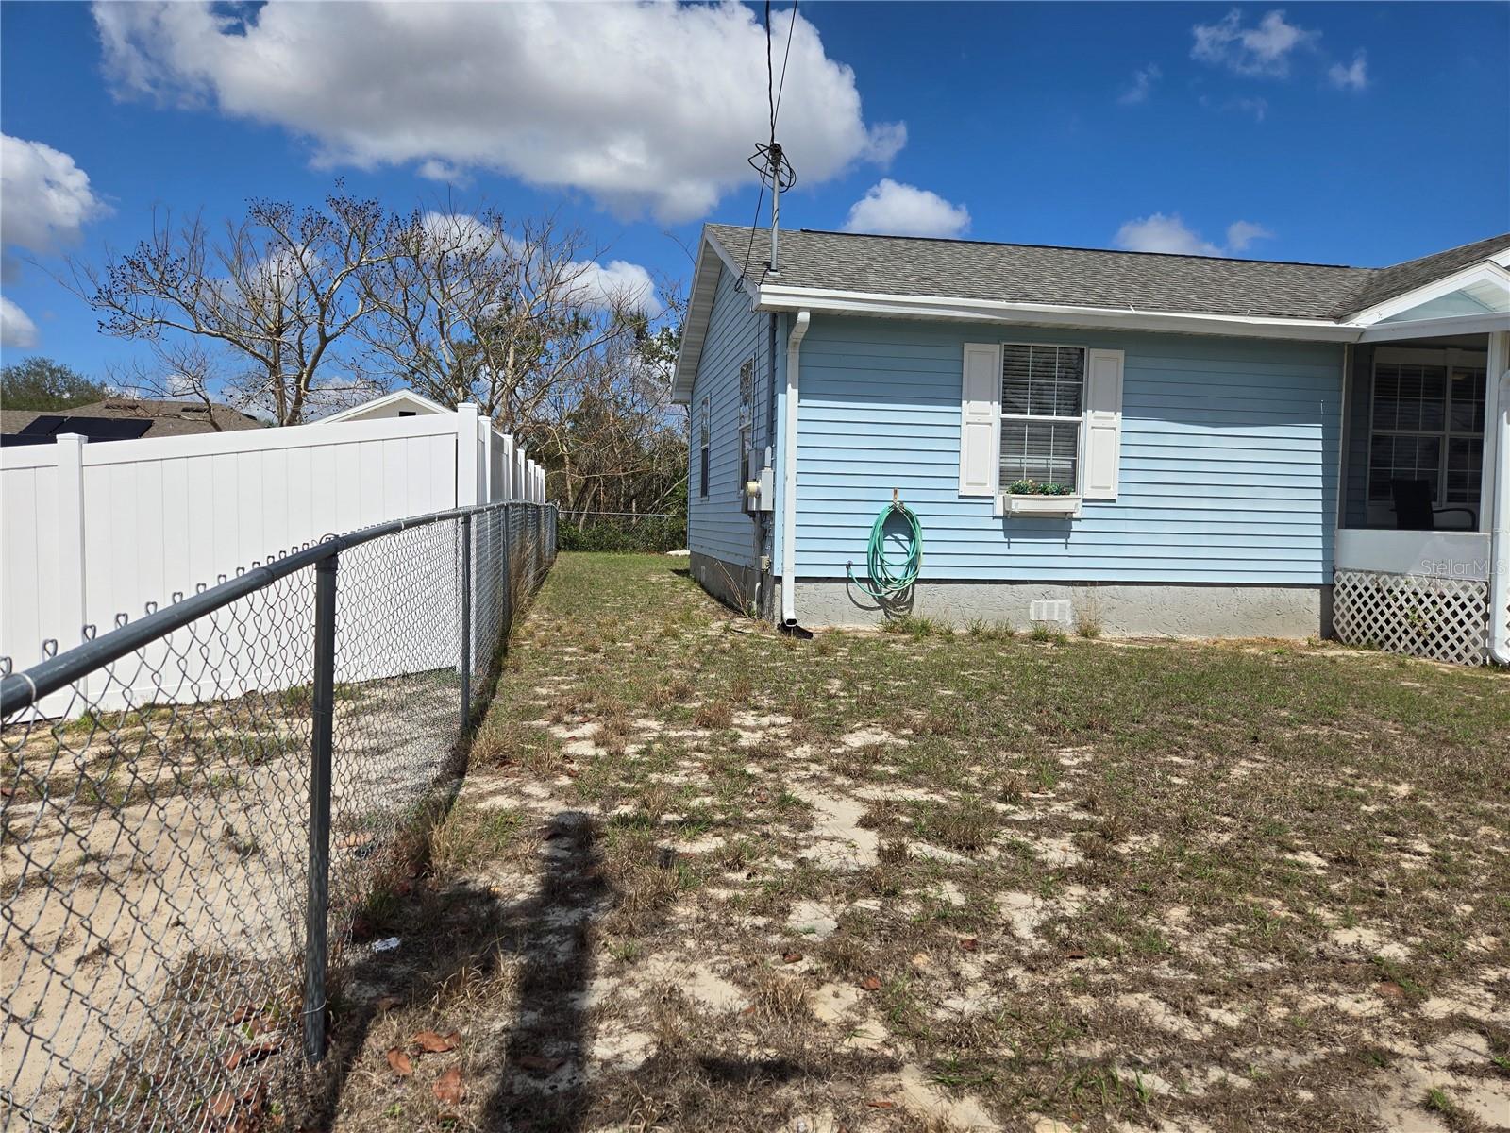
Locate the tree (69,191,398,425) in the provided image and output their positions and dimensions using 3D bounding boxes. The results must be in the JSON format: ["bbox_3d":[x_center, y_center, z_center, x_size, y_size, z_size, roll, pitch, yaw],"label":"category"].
[{"bbox_3d":[-11.291,-4.229,22.000,6.500,7.700,6.000,0,3,-27],"label":"tree"}]

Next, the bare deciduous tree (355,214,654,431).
[{"bbox_3d":[-5.471,-4.074,22.000,6.200,7.400,5.800,1,3,-14],"label":"bare deciduous tree"}]

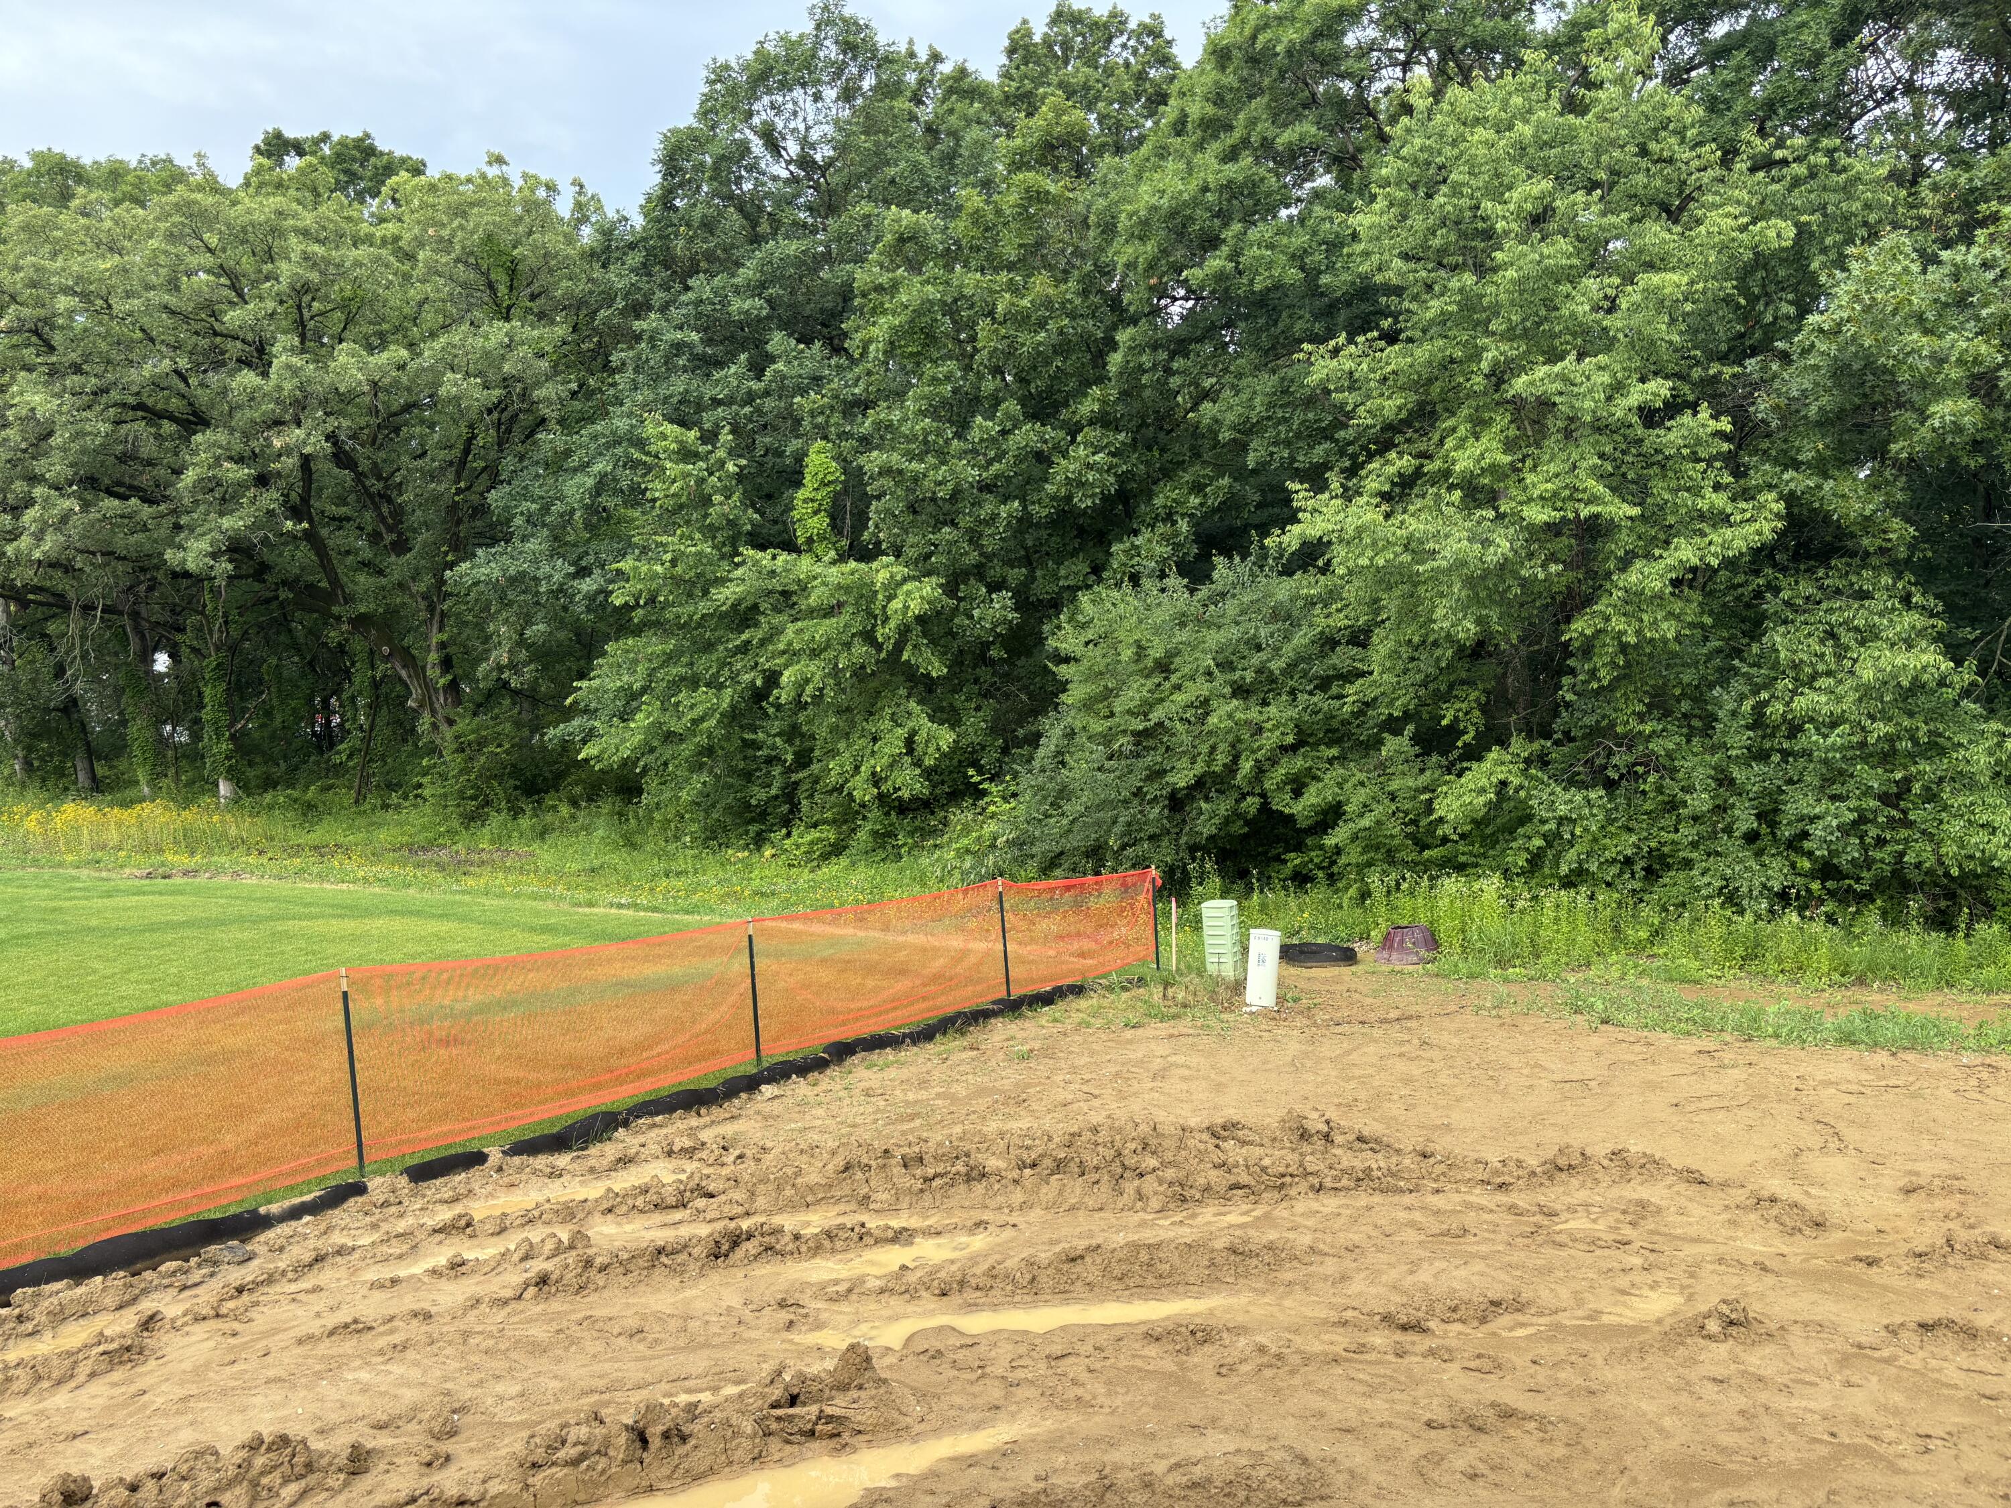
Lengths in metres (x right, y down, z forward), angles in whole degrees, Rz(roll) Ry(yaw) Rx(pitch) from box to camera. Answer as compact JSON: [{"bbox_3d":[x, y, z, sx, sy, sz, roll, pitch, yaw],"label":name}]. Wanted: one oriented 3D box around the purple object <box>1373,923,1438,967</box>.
[{"bbox_3d":[5.289,2.497,19.900,0.860,0.440,0.860,-2,1,15],"label":"purple object"}]

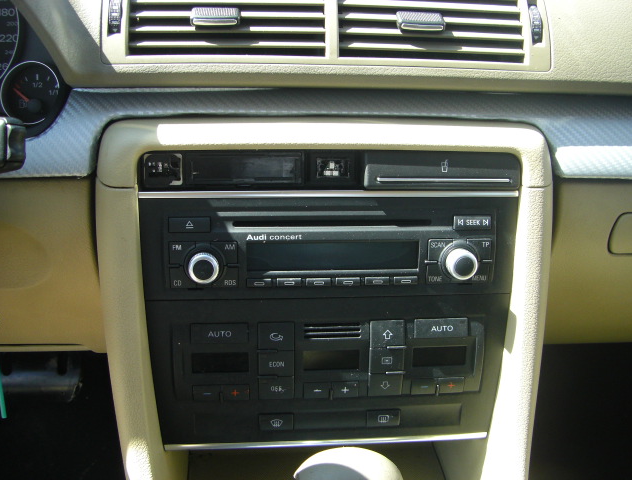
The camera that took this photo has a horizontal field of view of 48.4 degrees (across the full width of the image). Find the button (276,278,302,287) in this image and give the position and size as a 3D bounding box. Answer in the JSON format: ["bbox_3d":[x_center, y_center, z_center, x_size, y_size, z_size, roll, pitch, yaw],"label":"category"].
[{"bbox_3d":[-0.017,0.026,0.446,0.015,0.006,0.005,-1,13,-5],"label":"button"}]

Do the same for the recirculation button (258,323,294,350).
[{"bbox_3d":[-0.026,0.061,0.455,0.024,0.019,0.005,-1,13,-5],"label":"recirculation button"}]

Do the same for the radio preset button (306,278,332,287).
[{"bbox_3d":[0.001,0.026,0.449,0.016,0.006,0.005,-1,13,-5],"label":"radio preset button"}]

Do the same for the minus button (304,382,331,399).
[{"bbox_3d":[0.001,0.098,0.465,0.018,0.011,0.005,-1,13,-5],"label":"minus button"}]

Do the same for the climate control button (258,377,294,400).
[{"bbox_3d":[-0.026,0.096,0.462,0.023,0.016,0.005,-1,13,-5],"label":"climate control button"}]

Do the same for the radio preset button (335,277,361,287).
[{"bbox_3d":[0.020,0.026,0.451,0.016,0.005,0.005,-1,13,-5],"label":"radio preset button"}]

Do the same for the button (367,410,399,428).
[{"bbox_3d":[0.044,0.117,0.464,0.022,0.012,0.006,-1,12,-6],"label":"button"}]

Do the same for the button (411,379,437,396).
[{"bbox_3d":[0.072,0.097,0.471,0.017,0.012,0.005,-1,13,-5],"label":"button"}]

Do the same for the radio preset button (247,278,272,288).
[{"bbox_3d":[-0.036,0.027,0.445,0.016,0.006,0.005,-1,13,-5],"label":"radio preset button"}]

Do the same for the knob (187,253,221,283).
[{"bbox_3d":[-0.069,0.017,0.432,0.019,0.019,0.011,-1,13,-5],"label":"knob"}]

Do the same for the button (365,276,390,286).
[{"bbox_3d":[0.039,0.026,0.443,0.015,0.006,0.006,-1,12,-6],"label":"button"}]

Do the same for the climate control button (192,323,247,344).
[{"bbox_3d":[-0.061,0.059,0.450,0.037,0.014,0.005,-1,13,-5],"label":"climate control button"}]

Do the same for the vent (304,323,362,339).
[{"bbox_3d":[0.011,0.057,0.449,0.036,0.011,0.008,-1,12,-6],"label":"vent"}]

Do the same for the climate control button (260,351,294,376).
[{"bbox_3d":[-0.026,0.080,0.458,0.023,0.018,0.005,-1,13,-5],"label":"climate control button"}]

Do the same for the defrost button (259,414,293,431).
[{"bbox_3d":[-0.026,0.117,0.456,0.023,0.012,0.006,-1,12,-6],"label":"defrost button"}]

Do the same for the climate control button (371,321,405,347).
[{"bbox_3d":[0.046,0.061,0.460,0.023,0.018,0.005,-1,13,-5],"label":"climate control button"}]

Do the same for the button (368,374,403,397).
[{"bbox_3d":[0.045,0.094,0.459,0.022,0.015,0.006,-1,12,-6],"label":"button"}]

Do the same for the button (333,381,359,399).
[{"bbox_3d":[0.019,0.098,0.468,0.018,0.011,0.005,-1,13,-5],"label":"button"}]

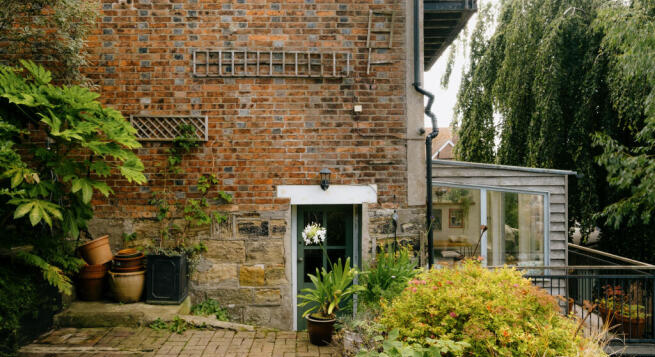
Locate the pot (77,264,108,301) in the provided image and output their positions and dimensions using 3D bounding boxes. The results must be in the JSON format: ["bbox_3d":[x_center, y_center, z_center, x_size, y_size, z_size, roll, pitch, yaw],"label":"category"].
[{"bbox_3d":[-2.590,1.165,5.025,0.333,0.343,0.333,-1,0,-2],"label":"pot"}]

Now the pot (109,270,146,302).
[{"bbox_3d":[-2.195,1.173,4.975,0.398,0.323,0.398,-1,0,-2],"label":"pot"}]

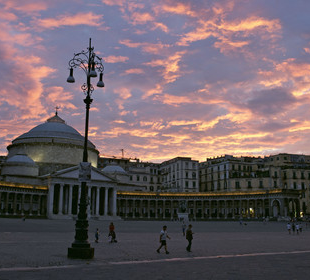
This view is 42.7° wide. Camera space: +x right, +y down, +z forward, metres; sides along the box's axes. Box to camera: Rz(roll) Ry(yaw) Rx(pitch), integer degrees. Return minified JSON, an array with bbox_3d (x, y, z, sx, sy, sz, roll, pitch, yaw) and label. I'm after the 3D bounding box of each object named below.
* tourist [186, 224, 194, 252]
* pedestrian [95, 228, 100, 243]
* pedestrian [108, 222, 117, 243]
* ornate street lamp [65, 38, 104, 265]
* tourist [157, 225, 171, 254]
[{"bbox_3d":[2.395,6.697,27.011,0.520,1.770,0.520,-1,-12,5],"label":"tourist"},{"bbox_3d":[-4.874,8.145,33.699,0.380,1.110,0.330,-2,-12,10],"label":"pedestrian"},{"bbox_3d":[-3.588,8.015,34.272,0.680,1.650,0.520,-2,-12,10],"label":"pedestrian"},{"bbox_3d":[-4.035,0.103,22.714,2.150,12.750,2.150,0,-12,0],"label":"ornate street lamp"},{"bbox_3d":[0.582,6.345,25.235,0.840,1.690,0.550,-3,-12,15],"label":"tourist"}]

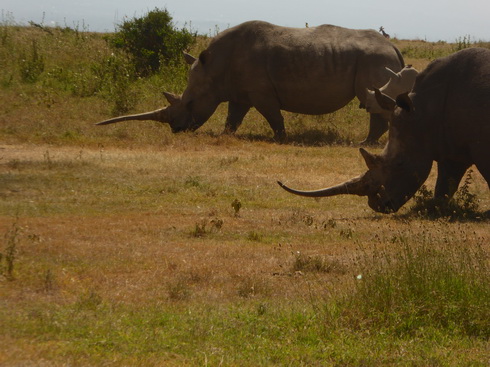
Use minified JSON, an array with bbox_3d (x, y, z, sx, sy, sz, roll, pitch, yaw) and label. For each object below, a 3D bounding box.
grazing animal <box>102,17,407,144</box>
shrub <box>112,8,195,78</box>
[{"bbox_3d":[0.079,-1.452,61.000,4.350,1.720,0.950,1,3,10],"label":"grazing animal"},{"bbox_3d":[-1.595,-2.441,74.000,1.500,1.230,1.350,1,3,0],"label":"shrub"}]

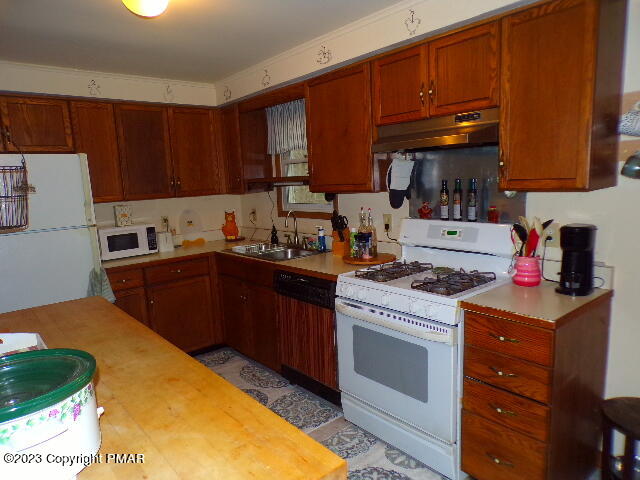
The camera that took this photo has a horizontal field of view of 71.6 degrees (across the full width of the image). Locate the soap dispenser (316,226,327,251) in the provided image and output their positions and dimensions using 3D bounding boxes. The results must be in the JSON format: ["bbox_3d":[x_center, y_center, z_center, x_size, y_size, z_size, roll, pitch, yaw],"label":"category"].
[{"bbox_3d":[0.008,-0.005,3.300,0.075,0.192,0.055,-2,8,0],"label":"soap dispenser"}]

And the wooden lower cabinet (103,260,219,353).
[{"bbox_3d":[-1.318,0.582,3.590,0.880,0.870,0.630,-9,10,-40],"label":"wooden lower cabinet"}]

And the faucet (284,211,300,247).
[{"bbox_3d":[-0.224,-0.086,3.516,0.150,0.295,0.055,-9,10,-40],"label":"faucet"}]

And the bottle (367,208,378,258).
[{"bbox_3d":[0.337,-0.049,2.898,0.076,0.312,0.076,-2,8,0],"label":"bottle"}]

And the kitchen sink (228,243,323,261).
[{"bbox_3d":[-0.324,0.168,3.443,0.520,0.180,0.800,-9,10,-40],"label":"kitchen sink"}]

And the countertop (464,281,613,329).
[{"bbox_3d":[0.965,0.261,1.955,0.636,0.036,0.392,-9,10,-40],"label":"countertop"}]

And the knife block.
[{"bbox_3d":[0.156,0.013,3.194,0.105,0.185,0.135,2,9,29],"label":"knife block"}]

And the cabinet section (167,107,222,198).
[{"bbox_3d":[-1.172,-0.760,3.928,0.410,0.750,0.332,-9,10,-39],"label":"cabinet section"}]

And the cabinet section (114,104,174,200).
[{"bbox_3d":[-1.486,-0.708,3.667,0.412,0.750,0.332,-9,10,-39],"label":"cabinet section"}]

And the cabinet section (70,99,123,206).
[{"bbox_3d":[-1.759,-0.663,3.441,0.302,0.750,0.332,-9,10,-39],"label":"cabinet section"}]

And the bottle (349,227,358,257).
[{"bbox_3d":[0.229,0.014,2.860,0.053,0.203,0.053,-2,8,0],"label":"bottle"}]

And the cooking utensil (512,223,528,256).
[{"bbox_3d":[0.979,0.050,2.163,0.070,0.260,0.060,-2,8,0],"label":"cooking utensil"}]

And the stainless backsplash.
[{"bbox_3d":[0.806,-0.308,2.527,0.012,0.430,0.750,-9,10,-40],"label":"stainless backsplash"}]

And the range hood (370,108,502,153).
[{"bbox_3d":[0.632,-0.561,2.345,0.450,0.155,0.755,-9,10,-40],"label":"range hood"}]

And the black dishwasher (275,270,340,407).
[{"bbox_3d":[0.137,0.616,2.998,0.600,0.860,0.600,-9,10,-40],"label":"black dishwasher"}]

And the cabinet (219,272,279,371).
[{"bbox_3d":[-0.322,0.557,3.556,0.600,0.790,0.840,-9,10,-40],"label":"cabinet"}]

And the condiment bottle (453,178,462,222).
[{"bbox_3d":[0.776,-0.227,2.505,0.051,0.236,0.051,-9,10,-40],"label":"condiment bottle"}]

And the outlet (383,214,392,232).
[{"bbox_3d":[0.450,-0.110,2.974,0.012,0.118,0.072,-9,10,-40],"label":"outlet"}]

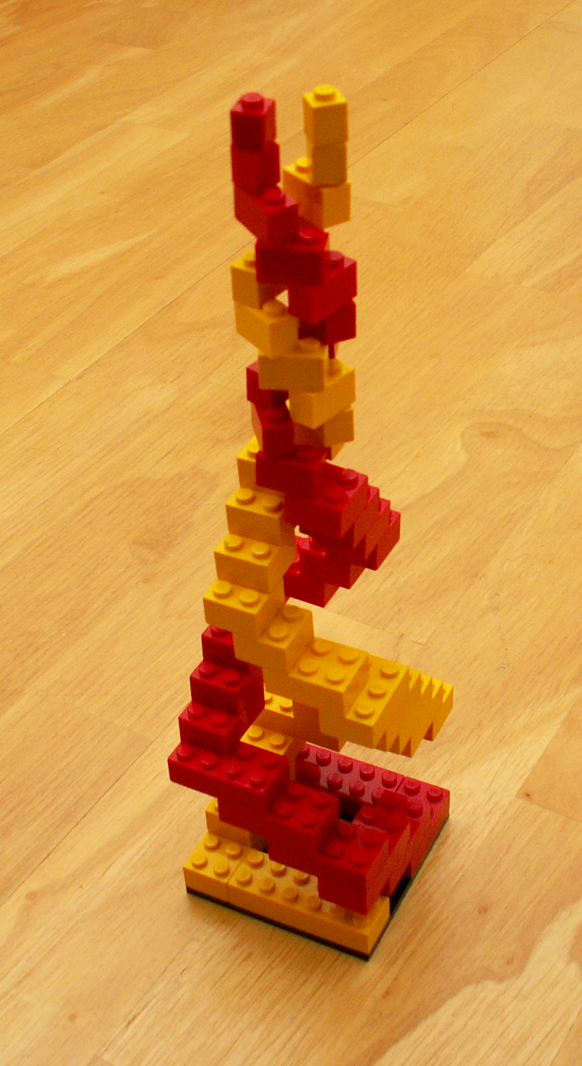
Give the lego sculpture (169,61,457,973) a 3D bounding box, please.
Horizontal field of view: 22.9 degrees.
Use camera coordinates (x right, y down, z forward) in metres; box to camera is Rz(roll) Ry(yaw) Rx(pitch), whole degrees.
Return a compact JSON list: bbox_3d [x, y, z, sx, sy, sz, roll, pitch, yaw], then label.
[{"bbox_3d":[0.004,0.005,0.390,0.064,0.255,0.064,16,43,23],"label":"lego sculpture"}]

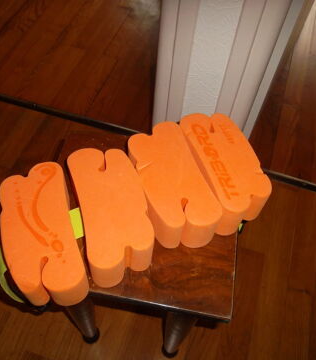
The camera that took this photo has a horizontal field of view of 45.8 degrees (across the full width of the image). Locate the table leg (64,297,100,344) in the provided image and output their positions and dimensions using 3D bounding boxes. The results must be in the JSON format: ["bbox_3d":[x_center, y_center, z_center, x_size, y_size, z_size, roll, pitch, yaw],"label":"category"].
[{"bbox_3d":[-0.145,0.270,0.737,0.058,0.375,0.058,10,56,3],"label":"table leg"}]

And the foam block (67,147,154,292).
[{"bbox_3d":[-0.068,0.048,0.565,0.098,0.071,0.200,-12,57,-12],"label":"foam block"}]

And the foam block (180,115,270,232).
[{"bbox_3d":[0.107,-0.019,0.624,0.090,0.071,0.198,-15,58,-14],"label":"foam block"}]

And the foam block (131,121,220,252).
[{"bbox_3d":[0.018,0.009,0.599,0.099,0.071,0.199,-15,58,-14],"label":"foam block"}]

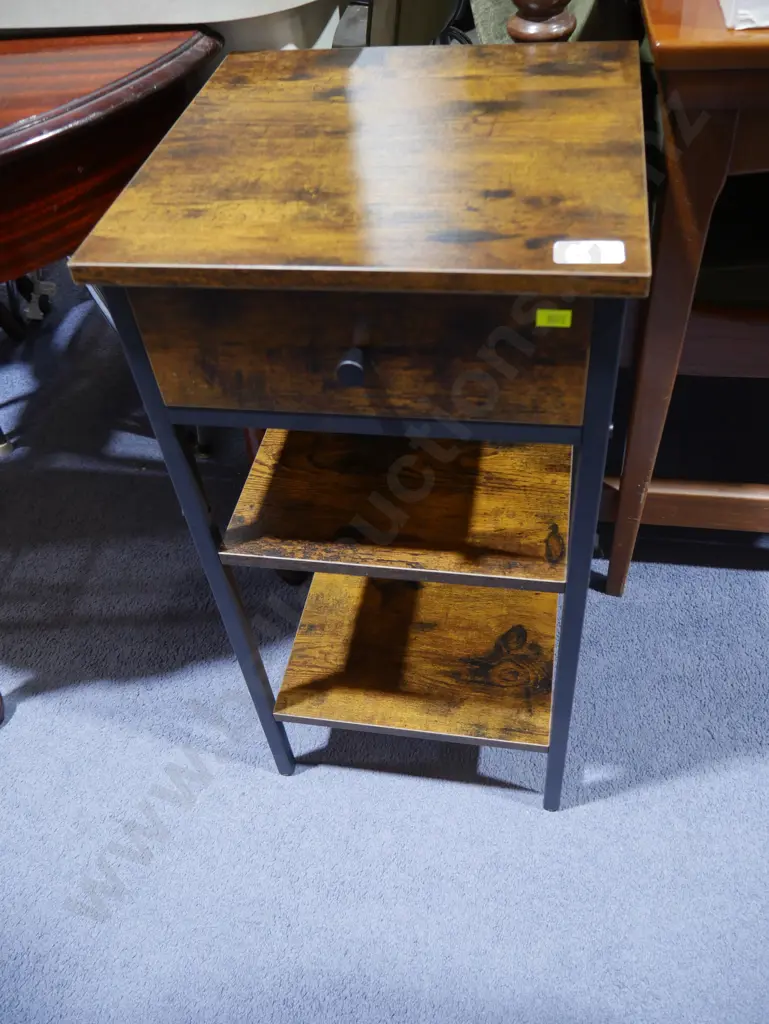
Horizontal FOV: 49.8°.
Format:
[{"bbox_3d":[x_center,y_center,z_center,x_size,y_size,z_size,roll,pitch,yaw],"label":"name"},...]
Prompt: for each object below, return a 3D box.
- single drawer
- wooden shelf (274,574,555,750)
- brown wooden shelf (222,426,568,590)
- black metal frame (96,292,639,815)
[{"bbox_3d":[0.006,-0.189,0.583,0.270,0.095,0.296,4,47,11],"label":"single drawer"},{"bbox_3d":[0.058,0.116,1.035,0.304,0.016,0.355,4,47,11],"label":"wooden shelf"},{"bbox_3d":[0.033,-0.076,0.835,0.304,0.016,0.355,4,47,11],"label":"brown wooden shelf"},{"bbox_3d":[0.035,-0.020,0.801,0.306,0.650,0.312,4,47,11],"label":"black metal frame"}]

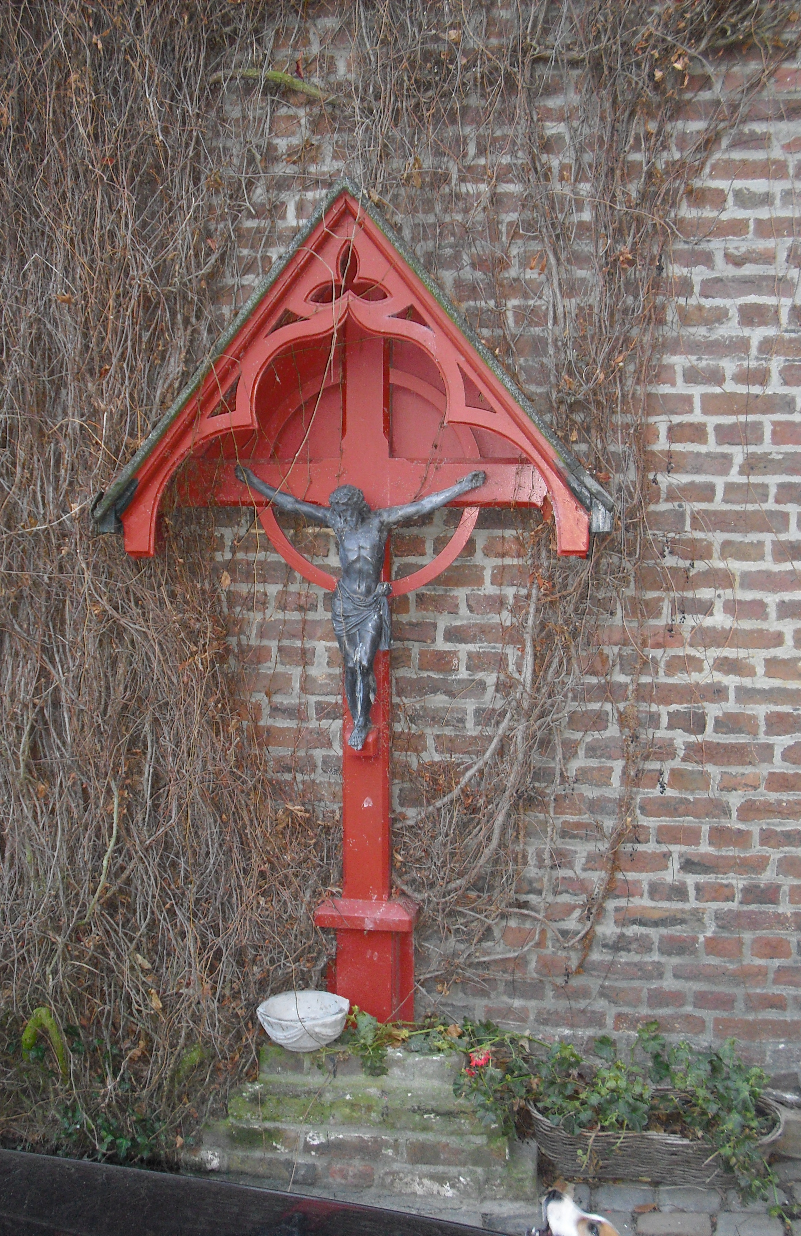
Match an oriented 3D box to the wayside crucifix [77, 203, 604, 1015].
[{"bbox_3d":[-0.096,0.025,3.127,1.130,1.940,0.410,1,4,5],"label":"wayside crucifix"}]

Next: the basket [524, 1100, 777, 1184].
[{"bbox_3d":[0.584,1.203,3.139,0.580,0.148,0.265,1,4,6],"label":"basket"}]

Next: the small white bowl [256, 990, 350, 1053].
[{"bbox_3d":[-0.225,0.940,3.156,0.215,0.098,0.215,1,4,0],"label":"small white bowl"}]

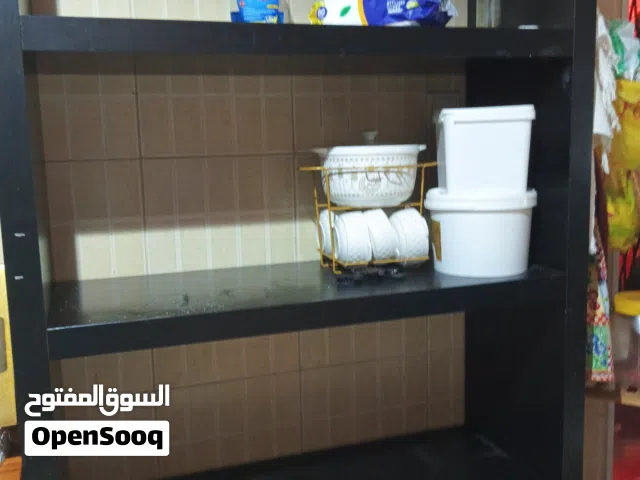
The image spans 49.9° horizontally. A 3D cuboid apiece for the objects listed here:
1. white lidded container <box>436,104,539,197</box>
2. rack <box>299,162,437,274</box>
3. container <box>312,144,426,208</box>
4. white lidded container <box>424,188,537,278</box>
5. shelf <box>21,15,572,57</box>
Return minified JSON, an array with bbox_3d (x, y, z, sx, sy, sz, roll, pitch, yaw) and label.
[{"bbox_3d":[0.300,-0.166,1.287,0.164,0.155,0.164,-1,8,5],"label":"white lidded container"},{"bbox_3d":[0.102,-0.048,1.357,0.293,0.203,0.194,-4,9,-19],"label":"rack"},{"bbox_3d":[0.102,-0.126,1.347,0.240,0.115,0.189,-4,9,-19],"label":"container"},{"bbox_3d":[0.305,-0.018,1.309,0.206,0.148,0.206,-1,8,0],"label":"white lidded container"},{"bbox_3d":[-0.035,-0.326,1.212,0.880,0.045,0.349,-4,9,-19],"label":"shelf"}]

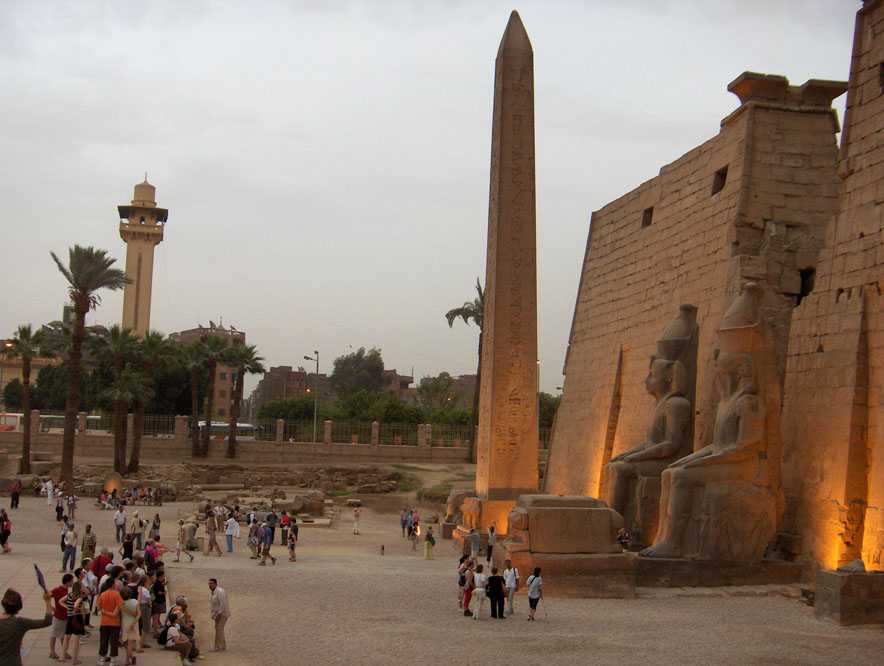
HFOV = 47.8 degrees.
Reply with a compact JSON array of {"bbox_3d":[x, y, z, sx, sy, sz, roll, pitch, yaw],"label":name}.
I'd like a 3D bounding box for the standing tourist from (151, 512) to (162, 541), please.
[{"bbox_3d":[-11.721,8.240,41.000,0.500,1.640,0.360,2,-6,-6],"label":"standing tourist"}]

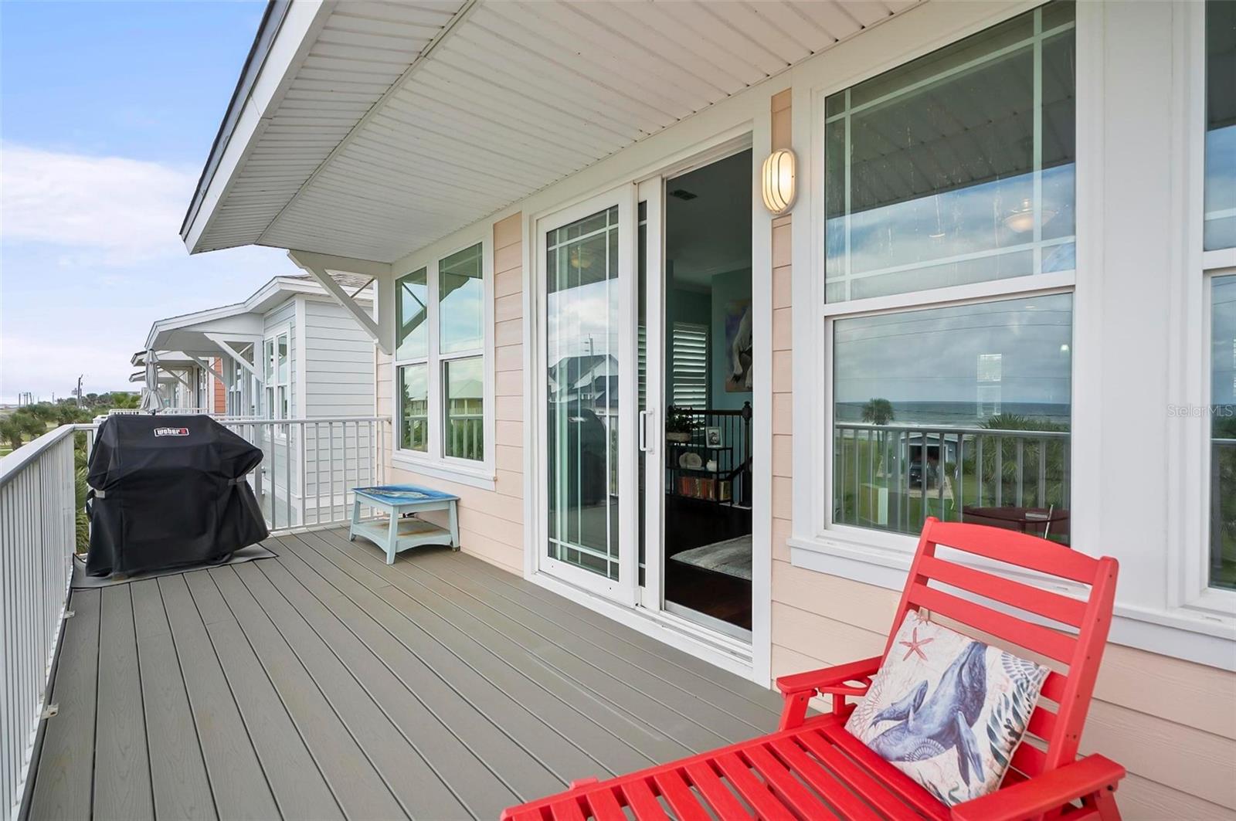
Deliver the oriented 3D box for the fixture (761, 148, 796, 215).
[{"bbox_3d":[0.651,-0.944,2.254,0.090,0.264,0.147,-1,1,-43],"label":"fixture"}]

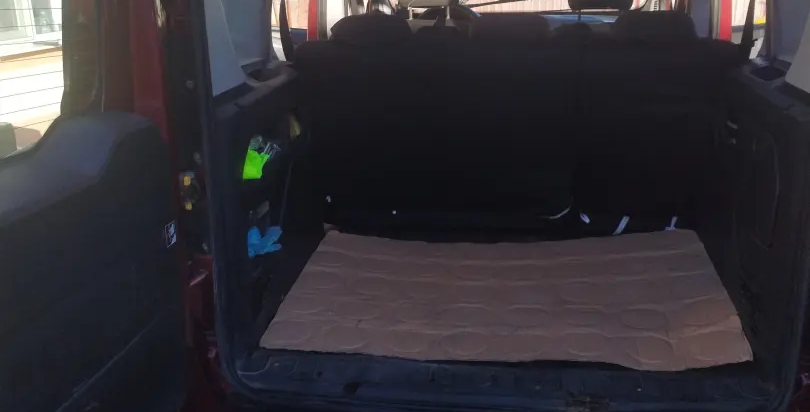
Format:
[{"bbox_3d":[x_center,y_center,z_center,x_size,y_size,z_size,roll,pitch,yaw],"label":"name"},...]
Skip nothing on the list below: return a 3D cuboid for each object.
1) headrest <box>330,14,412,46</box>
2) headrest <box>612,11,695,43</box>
[{"bbox_3d":[-0.102,-0.518,2.545,0.250,0.150,0.110,1,26,8],"label":"headrest"},{"bbox_3d":[0.748,-0.501,2.435,0.250,0.150,0.110,1,26,8],"label":"headrest"}]

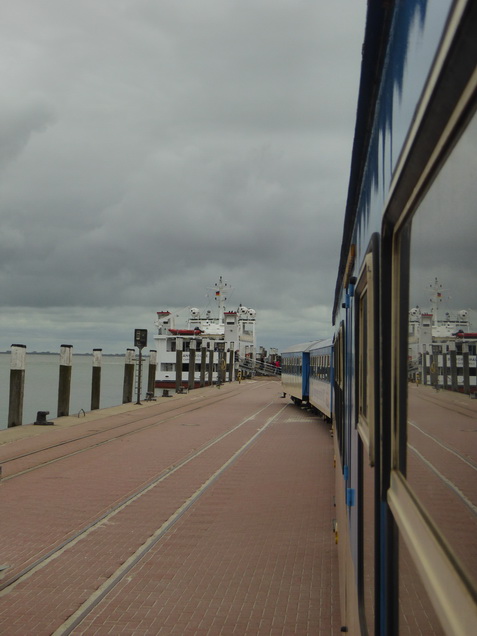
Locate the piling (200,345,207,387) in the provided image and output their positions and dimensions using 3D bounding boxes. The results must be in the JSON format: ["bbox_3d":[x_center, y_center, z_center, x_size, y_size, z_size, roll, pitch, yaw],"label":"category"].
[{"bbox_3d":[-2.579,3.429,77.826,0.330,3.441,0.330,1,-2,5],"label":"piling"}]

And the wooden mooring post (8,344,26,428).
[{"bbox_3d":[-6.677,2.064,31.608,0.386,2.481,0.386,1,-2,5],"label":"wooden mooring post"}]

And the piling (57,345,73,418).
[{"bbox_3d":[-6.158,2.244,37.280,0.372,2.559,0.372,1,-2,5],"label":"piling"}]

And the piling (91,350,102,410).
[{"bbox_3d":[-5.739,2.500,42.431,0.297,2.480,0.297,1,-2,5],"label":"piling"}]

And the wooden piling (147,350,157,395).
[{"bbox_3d":[-4.514,2.958,55.030,0.319,2.491,0.319,1,-2,5],"label":"wooden piling"}]

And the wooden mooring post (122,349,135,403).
[{"bbox_3d":[-5.092,2.732,48.946,0.392,2.547,0.392,1,-2,5],"label":"wooden mooring post"}]

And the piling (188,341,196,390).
[{"bbox_3d":[-3.126,3.225,71.403,0.370,3.409,0.370,1,-2,5],"label":"piling"}]

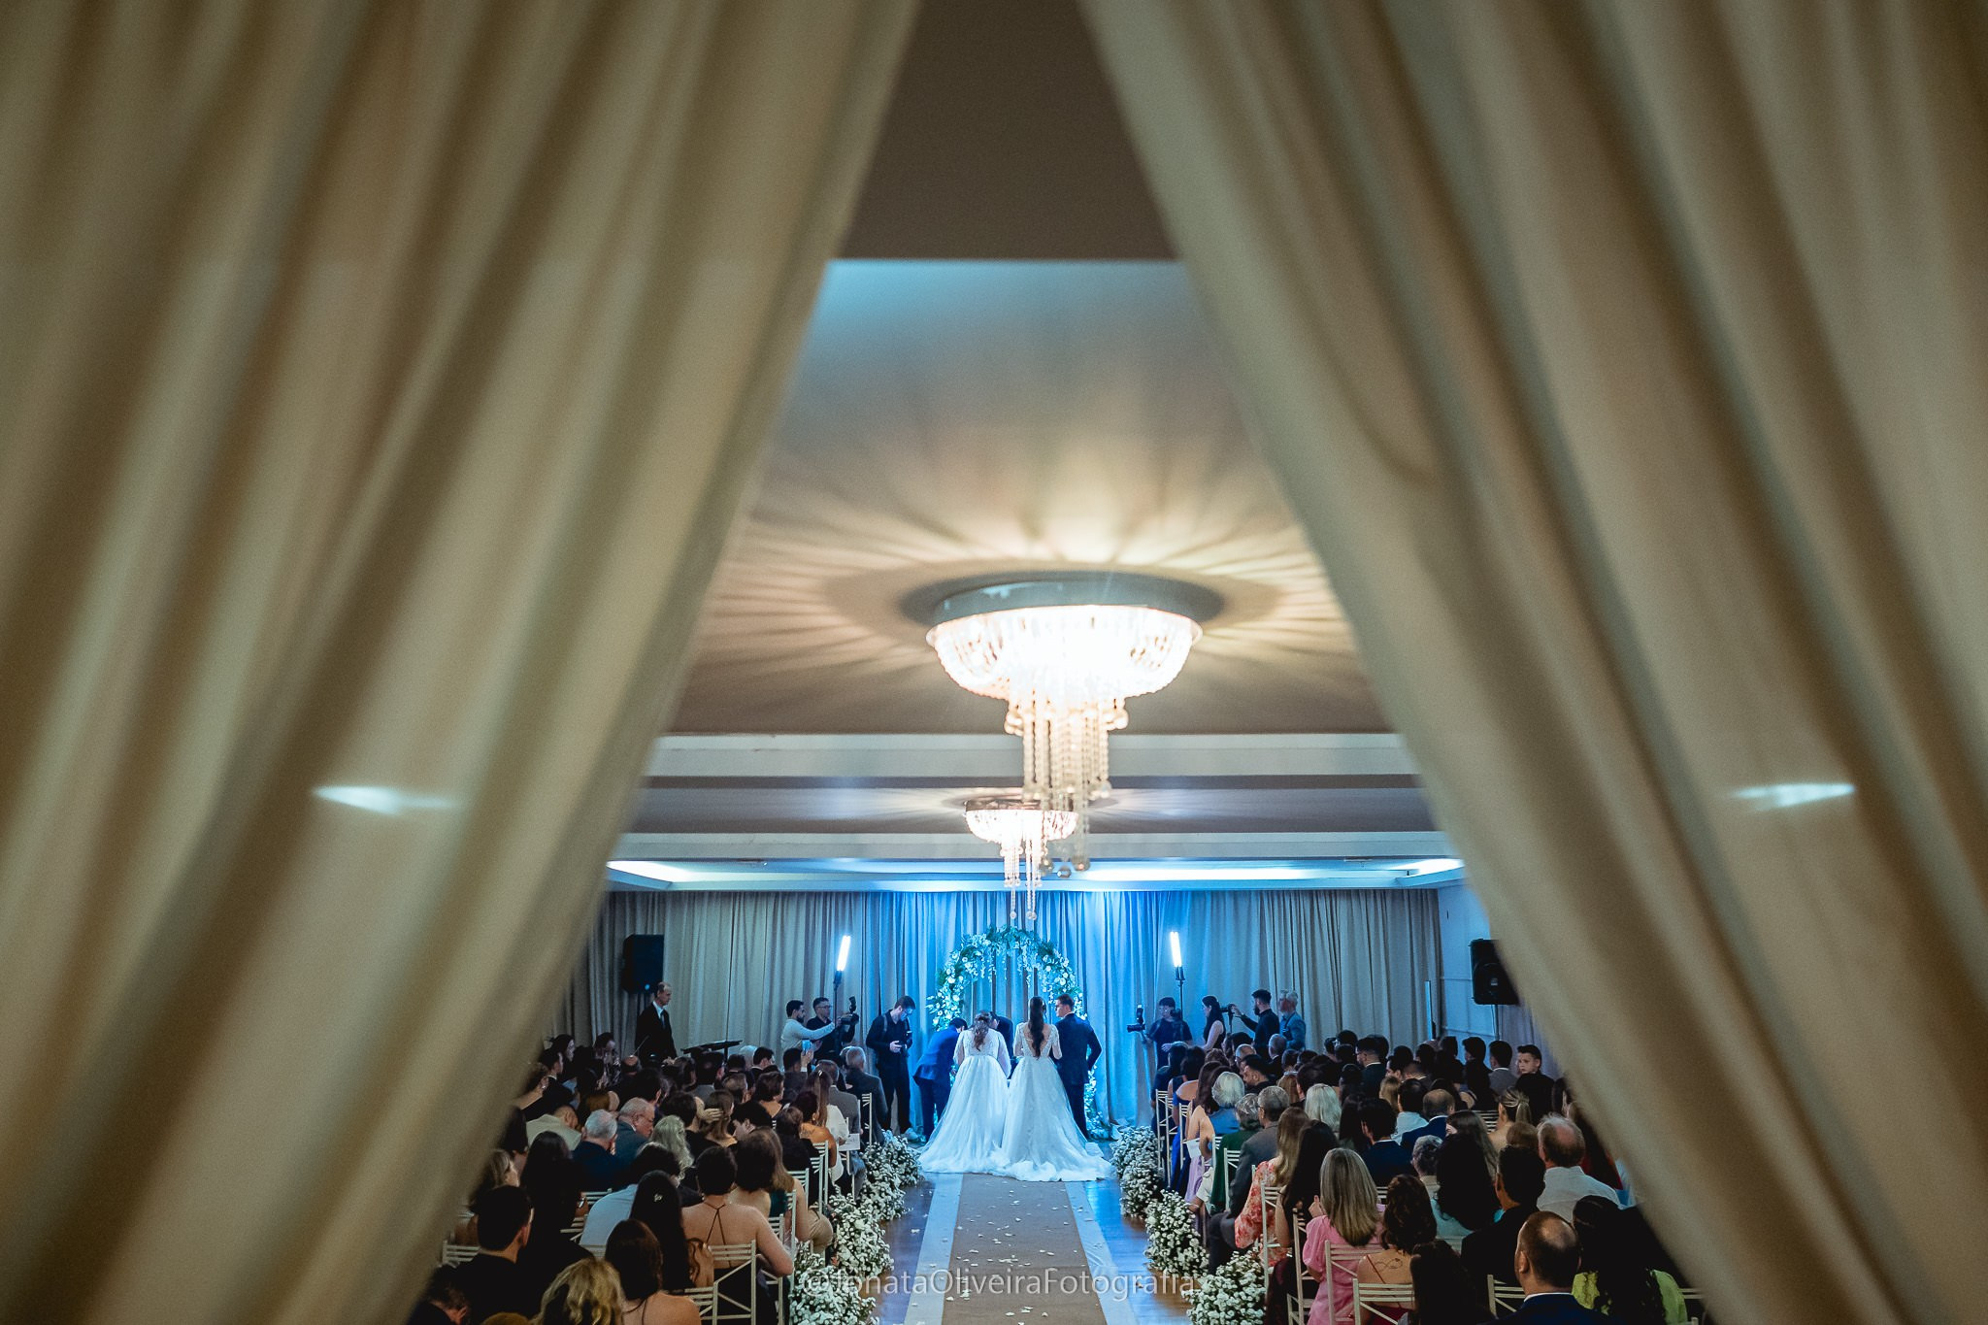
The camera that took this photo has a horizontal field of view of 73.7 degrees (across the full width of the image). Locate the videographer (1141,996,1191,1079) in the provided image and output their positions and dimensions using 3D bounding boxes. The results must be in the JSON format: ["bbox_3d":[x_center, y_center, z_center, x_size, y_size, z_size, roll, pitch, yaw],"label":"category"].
[{"bbox_3d":[2.202,5.099,16.596,0.600,1.730,0.450,-7,-14,29],"label":"videographer"}]

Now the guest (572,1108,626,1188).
[{"bbox_3d":[-2.529,3.556,8.496,0.540,1.320,0.750,0,-12,2],"label":"guest"}]

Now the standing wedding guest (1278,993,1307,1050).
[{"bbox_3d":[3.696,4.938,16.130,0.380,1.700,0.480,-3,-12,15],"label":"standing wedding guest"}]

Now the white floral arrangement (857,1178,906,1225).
[{"bbox_3d":[-0.996,4.691,11.722,0.460,0.460,0.460,0,-12,0],"label":"white floral arrangement"}]

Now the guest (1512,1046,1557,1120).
[{"bbox_3d":[5.329,4.505,13.048,0.460,1.360,0.720,2,-12,-10],"label":"guest"}]

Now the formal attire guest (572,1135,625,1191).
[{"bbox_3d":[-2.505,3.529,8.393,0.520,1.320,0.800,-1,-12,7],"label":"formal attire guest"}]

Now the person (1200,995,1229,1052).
[{"bbox_3d":[2.705,5.035,16.309,0.380,1.680,0.450,0,-12,-2],"label":"person"}]

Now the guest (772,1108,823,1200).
[{"bbox_3d":[-1.338,3.649,8.885,0.480,1.300,0.750,0,-12,0],"label":"guest"}]

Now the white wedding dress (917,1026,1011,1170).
[{"bbox_3d":[-0.313,4.835,14.818,1.150,1.450,1.350,0,-12,0],"label":"white wedding dress"}]

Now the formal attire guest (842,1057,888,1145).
[{"bbox_3d":[-1.361,4.674,13.670,0.520,1.320,0.800,-3,-13,12],"label":"formal attire guest"}]

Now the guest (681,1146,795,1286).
[{"bbox_3d":[-1.383,3.235,7.087,0.550,1.320,0.800,-1,-12,3],"label":"guest"}]

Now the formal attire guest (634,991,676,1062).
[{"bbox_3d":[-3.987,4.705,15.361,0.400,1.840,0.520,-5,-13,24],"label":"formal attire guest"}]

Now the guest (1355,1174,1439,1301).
[{"bbox_3d":[1.912,3.031,6.096,0.480,1.320,0.800,0,-12,0],"label":"guest"}]

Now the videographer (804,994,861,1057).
[{"bbox_3d":[-2.019,4.861,15.737,0.550,1.690,0.520,-3,-12,15],"label":"videographer"}]

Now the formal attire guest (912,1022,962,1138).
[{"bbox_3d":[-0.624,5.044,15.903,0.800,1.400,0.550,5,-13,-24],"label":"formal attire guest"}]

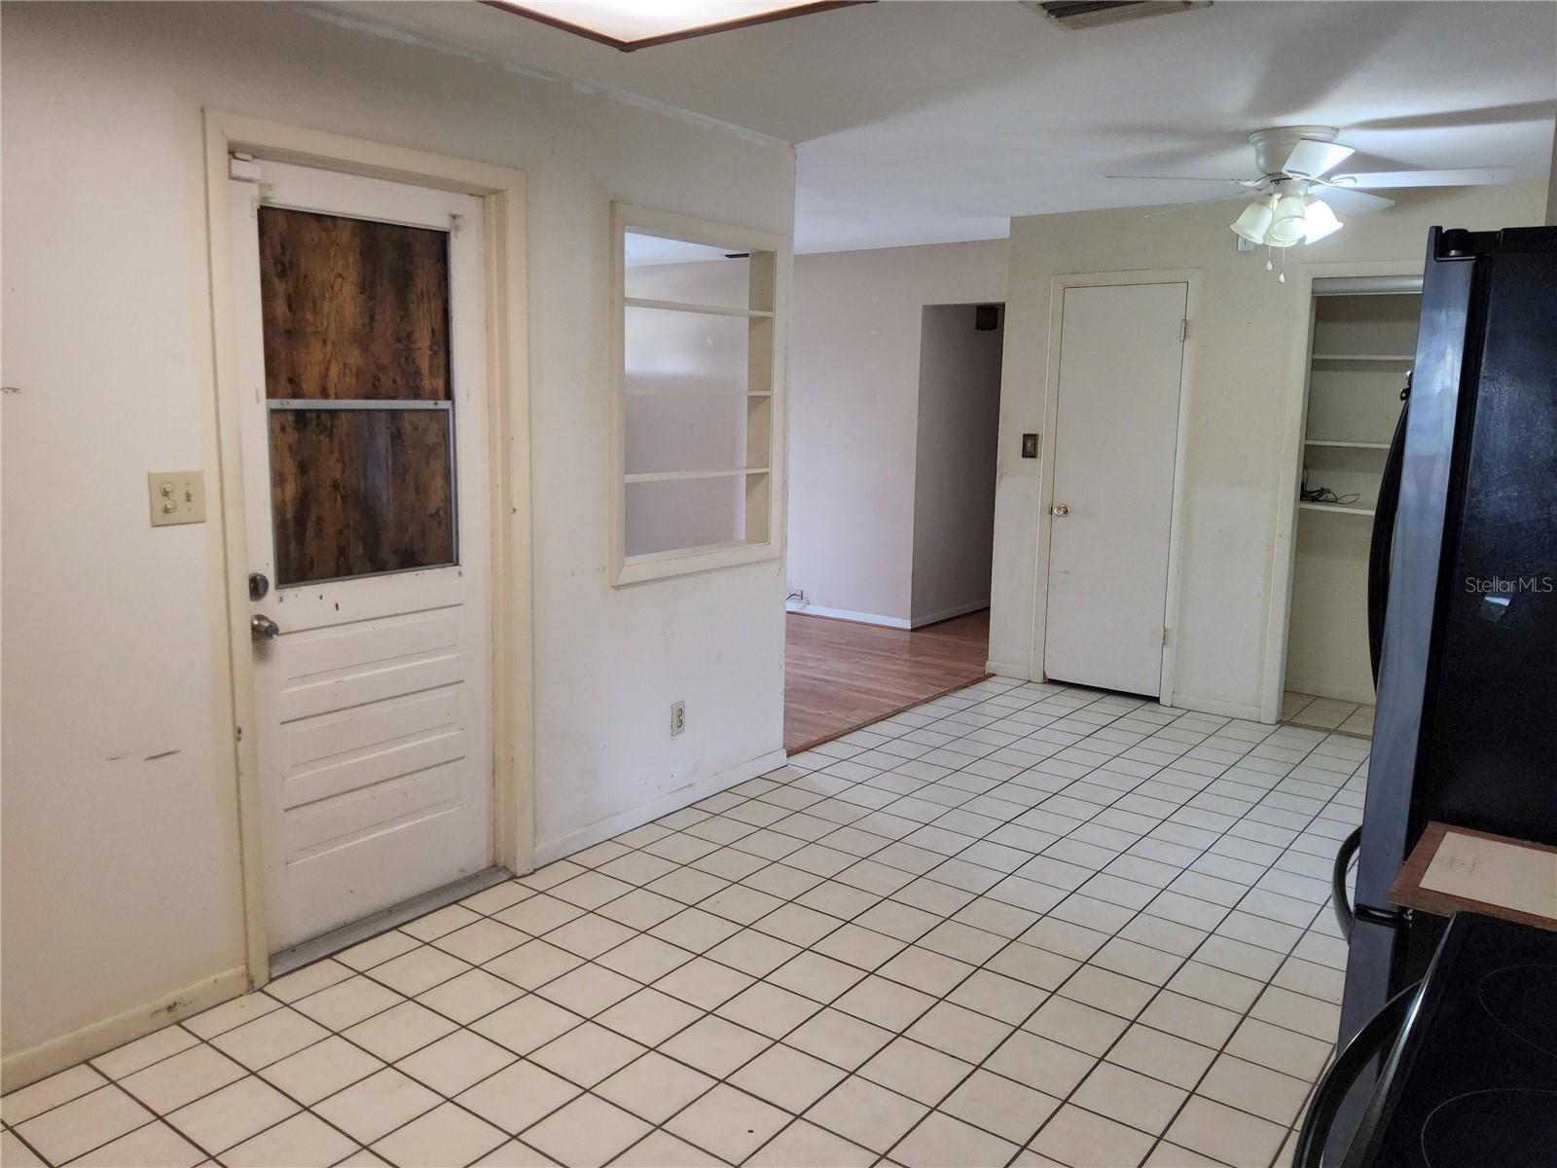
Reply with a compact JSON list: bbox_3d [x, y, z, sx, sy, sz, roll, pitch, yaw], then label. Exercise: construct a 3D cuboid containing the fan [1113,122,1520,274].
[{"bbox_3d":[1.799,-1.312,3.904,1.270,0.480,1.270,8,12,36],"label":"fan"}]

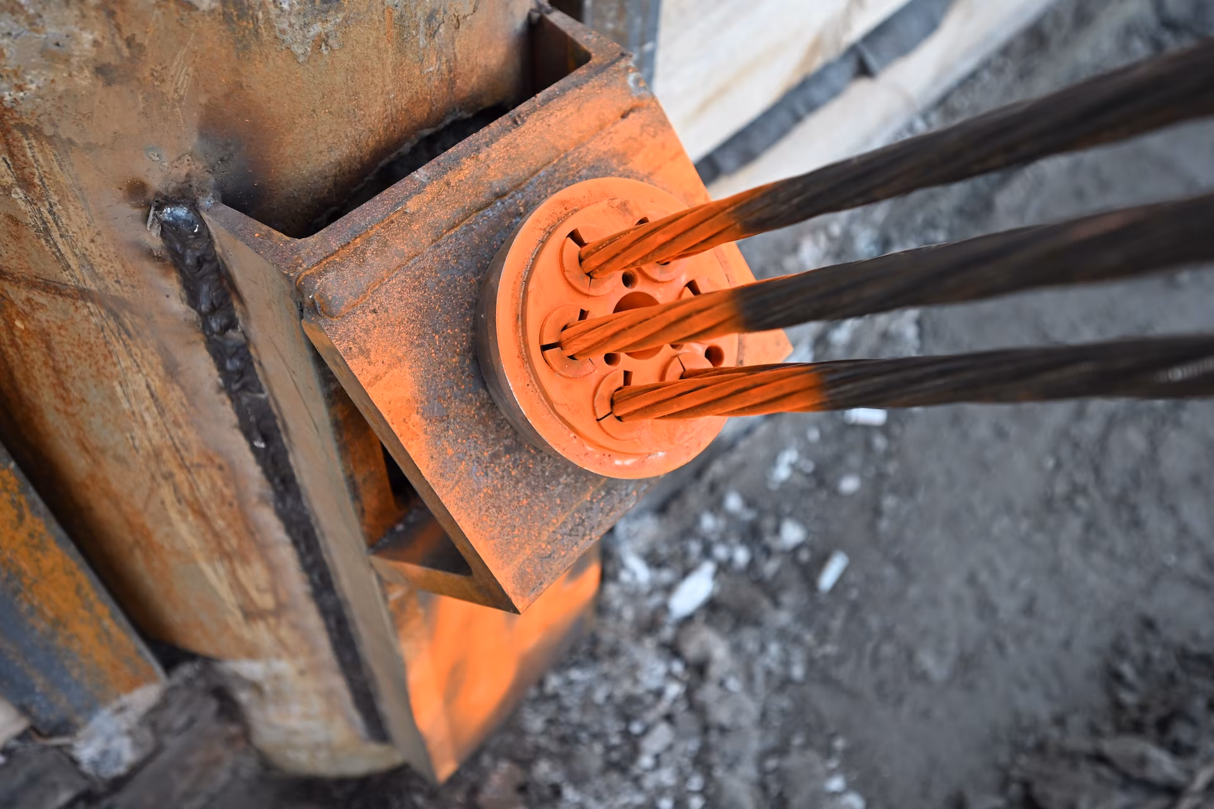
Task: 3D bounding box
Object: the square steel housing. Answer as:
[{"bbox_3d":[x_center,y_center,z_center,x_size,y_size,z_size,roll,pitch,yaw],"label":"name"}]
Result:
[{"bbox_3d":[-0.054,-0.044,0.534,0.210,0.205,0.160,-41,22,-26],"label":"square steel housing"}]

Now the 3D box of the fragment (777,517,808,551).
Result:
[{"bbox_3d":[0.222,0.155,1.213,0.028,0.021,0.030,-37,62,-27],"label":"fragment"}]

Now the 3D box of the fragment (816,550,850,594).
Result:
[{"bbox_3d":[0.265,0.197,1.184,0.021,0.018,0.050,27,55,17],"label":"fragment"}]

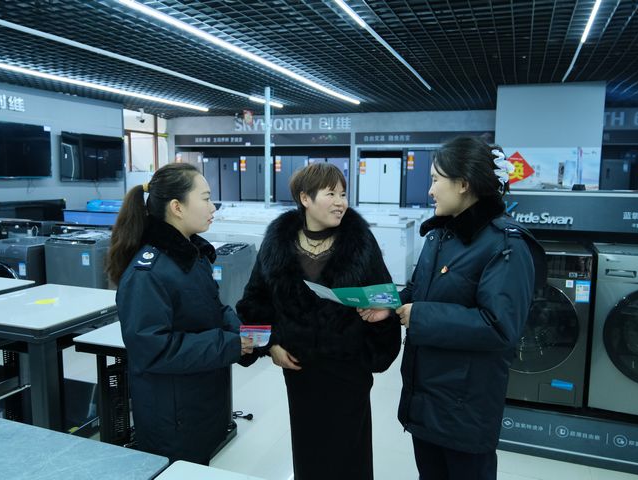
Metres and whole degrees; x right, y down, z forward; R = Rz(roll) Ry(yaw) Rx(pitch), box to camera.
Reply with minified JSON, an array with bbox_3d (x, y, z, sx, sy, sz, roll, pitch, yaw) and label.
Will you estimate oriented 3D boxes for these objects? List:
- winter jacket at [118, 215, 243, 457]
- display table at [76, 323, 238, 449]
[{"bbox_3d":[-0.473,0.287,1.757,0.400,0.770,0.480,3,8,20],"label":"winter jacket"},{"bbox_3d":[-0.801,0.828,2.890,0.570,0.750,0.835,3,8,20],"label":"display table"}]

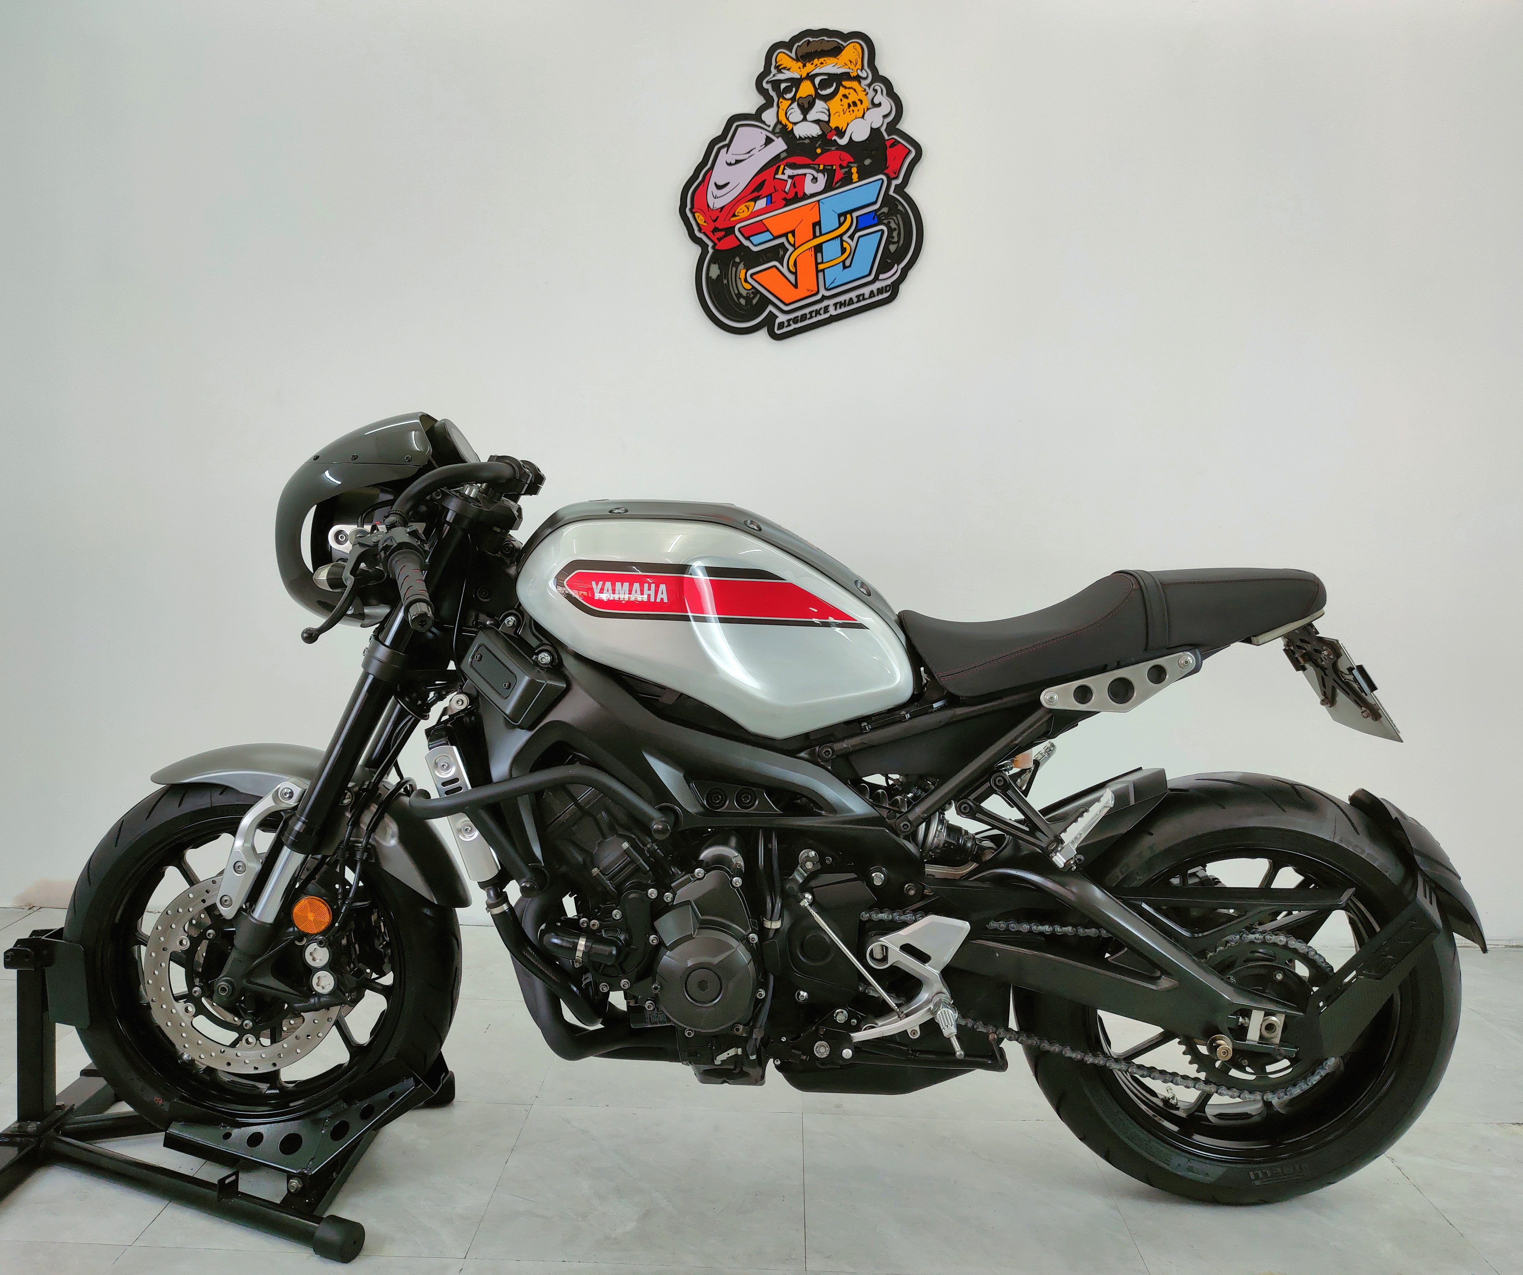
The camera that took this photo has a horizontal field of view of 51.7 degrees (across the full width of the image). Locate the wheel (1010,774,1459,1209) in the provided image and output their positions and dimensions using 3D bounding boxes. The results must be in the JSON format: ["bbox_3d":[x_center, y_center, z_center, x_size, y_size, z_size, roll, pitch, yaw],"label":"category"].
[{"bbox_3d":[0.697,0.522,2.315,0.635,0.630,0.185,1,5,0],"label":"wheel"}]

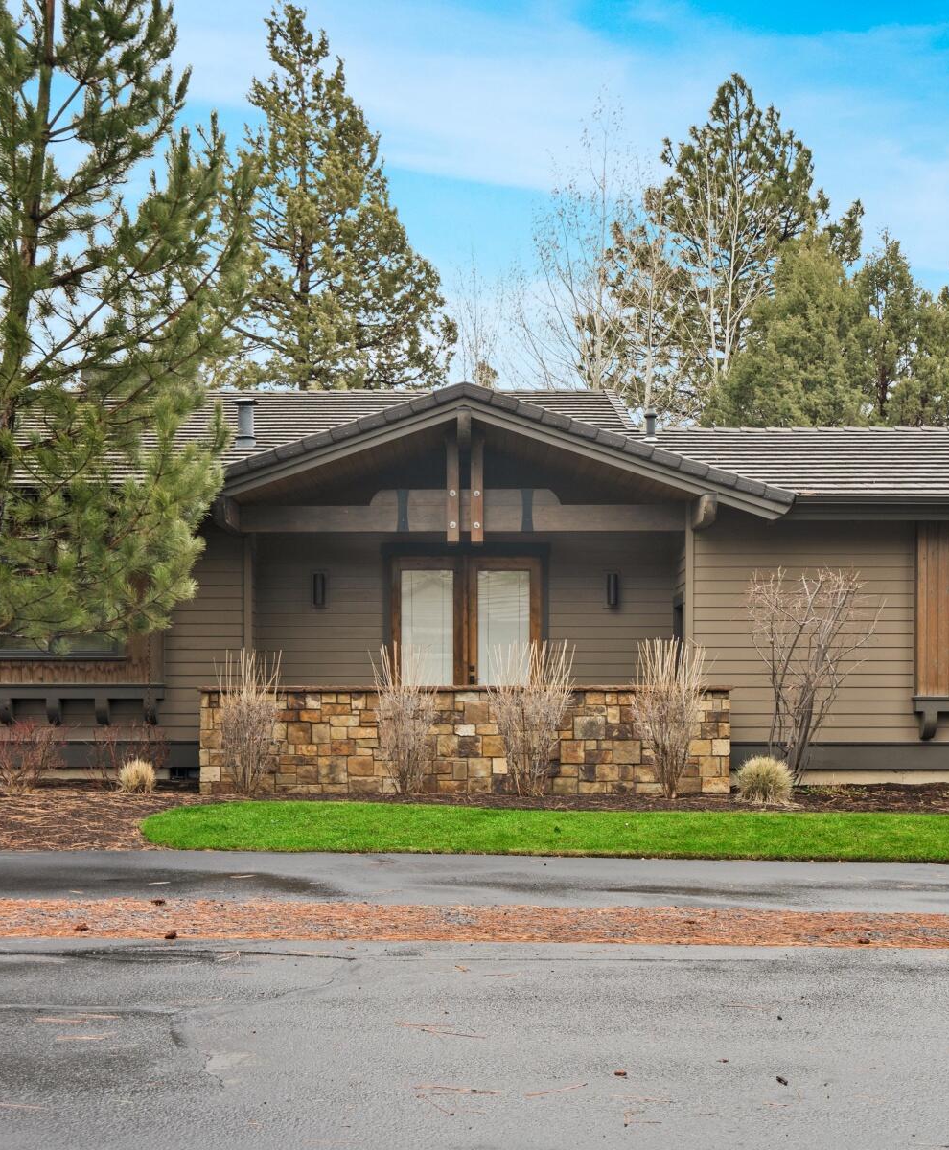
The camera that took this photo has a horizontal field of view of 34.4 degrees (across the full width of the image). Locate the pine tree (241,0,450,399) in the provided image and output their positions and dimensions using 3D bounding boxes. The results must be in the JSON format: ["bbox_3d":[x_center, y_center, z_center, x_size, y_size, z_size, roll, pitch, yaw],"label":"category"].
[{"bbox_3d":[-3.206,-4.929,38.000,5.444,18.479,5.300,0,-1,0],"label":"pine tree"}]

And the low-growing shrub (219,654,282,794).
[{"bbox_3d":[-2.334,1.524,15.900,0.685,1.510,0.700,0,-1,0],"label":"low-growing shrub"}]

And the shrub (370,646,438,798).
[{"bbox_3d":[-0.729,1.508,16.100,0.740,1.620,0.680,0,0,0],"label":"shrub"}]

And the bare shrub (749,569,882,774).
[{"bbox_3d":[3.743,1.115,16.900,1.500,2.400,1.150,0,0,0],"label":"bare shrub"}]

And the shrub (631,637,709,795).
[{"bbox_3d":[2.007,1.468,15.750,0.761,1.662,0.750,0,-1,0],"label":"shrub"}]

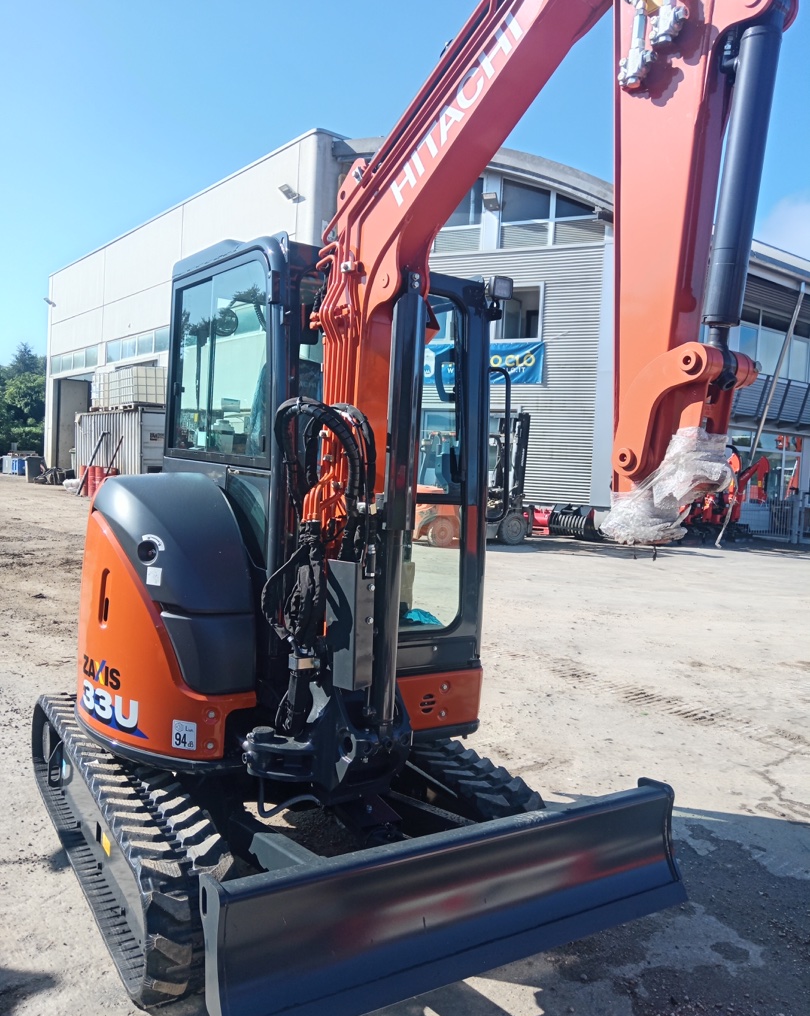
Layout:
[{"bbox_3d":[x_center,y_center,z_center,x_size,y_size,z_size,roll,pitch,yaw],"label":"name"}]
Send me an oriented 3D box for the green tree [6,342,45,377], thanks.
[{"bbox_3d":[-24.639,-6.954,54.873,4.200,7.690,4.200,2,4,-24],"label":"green tree"}]

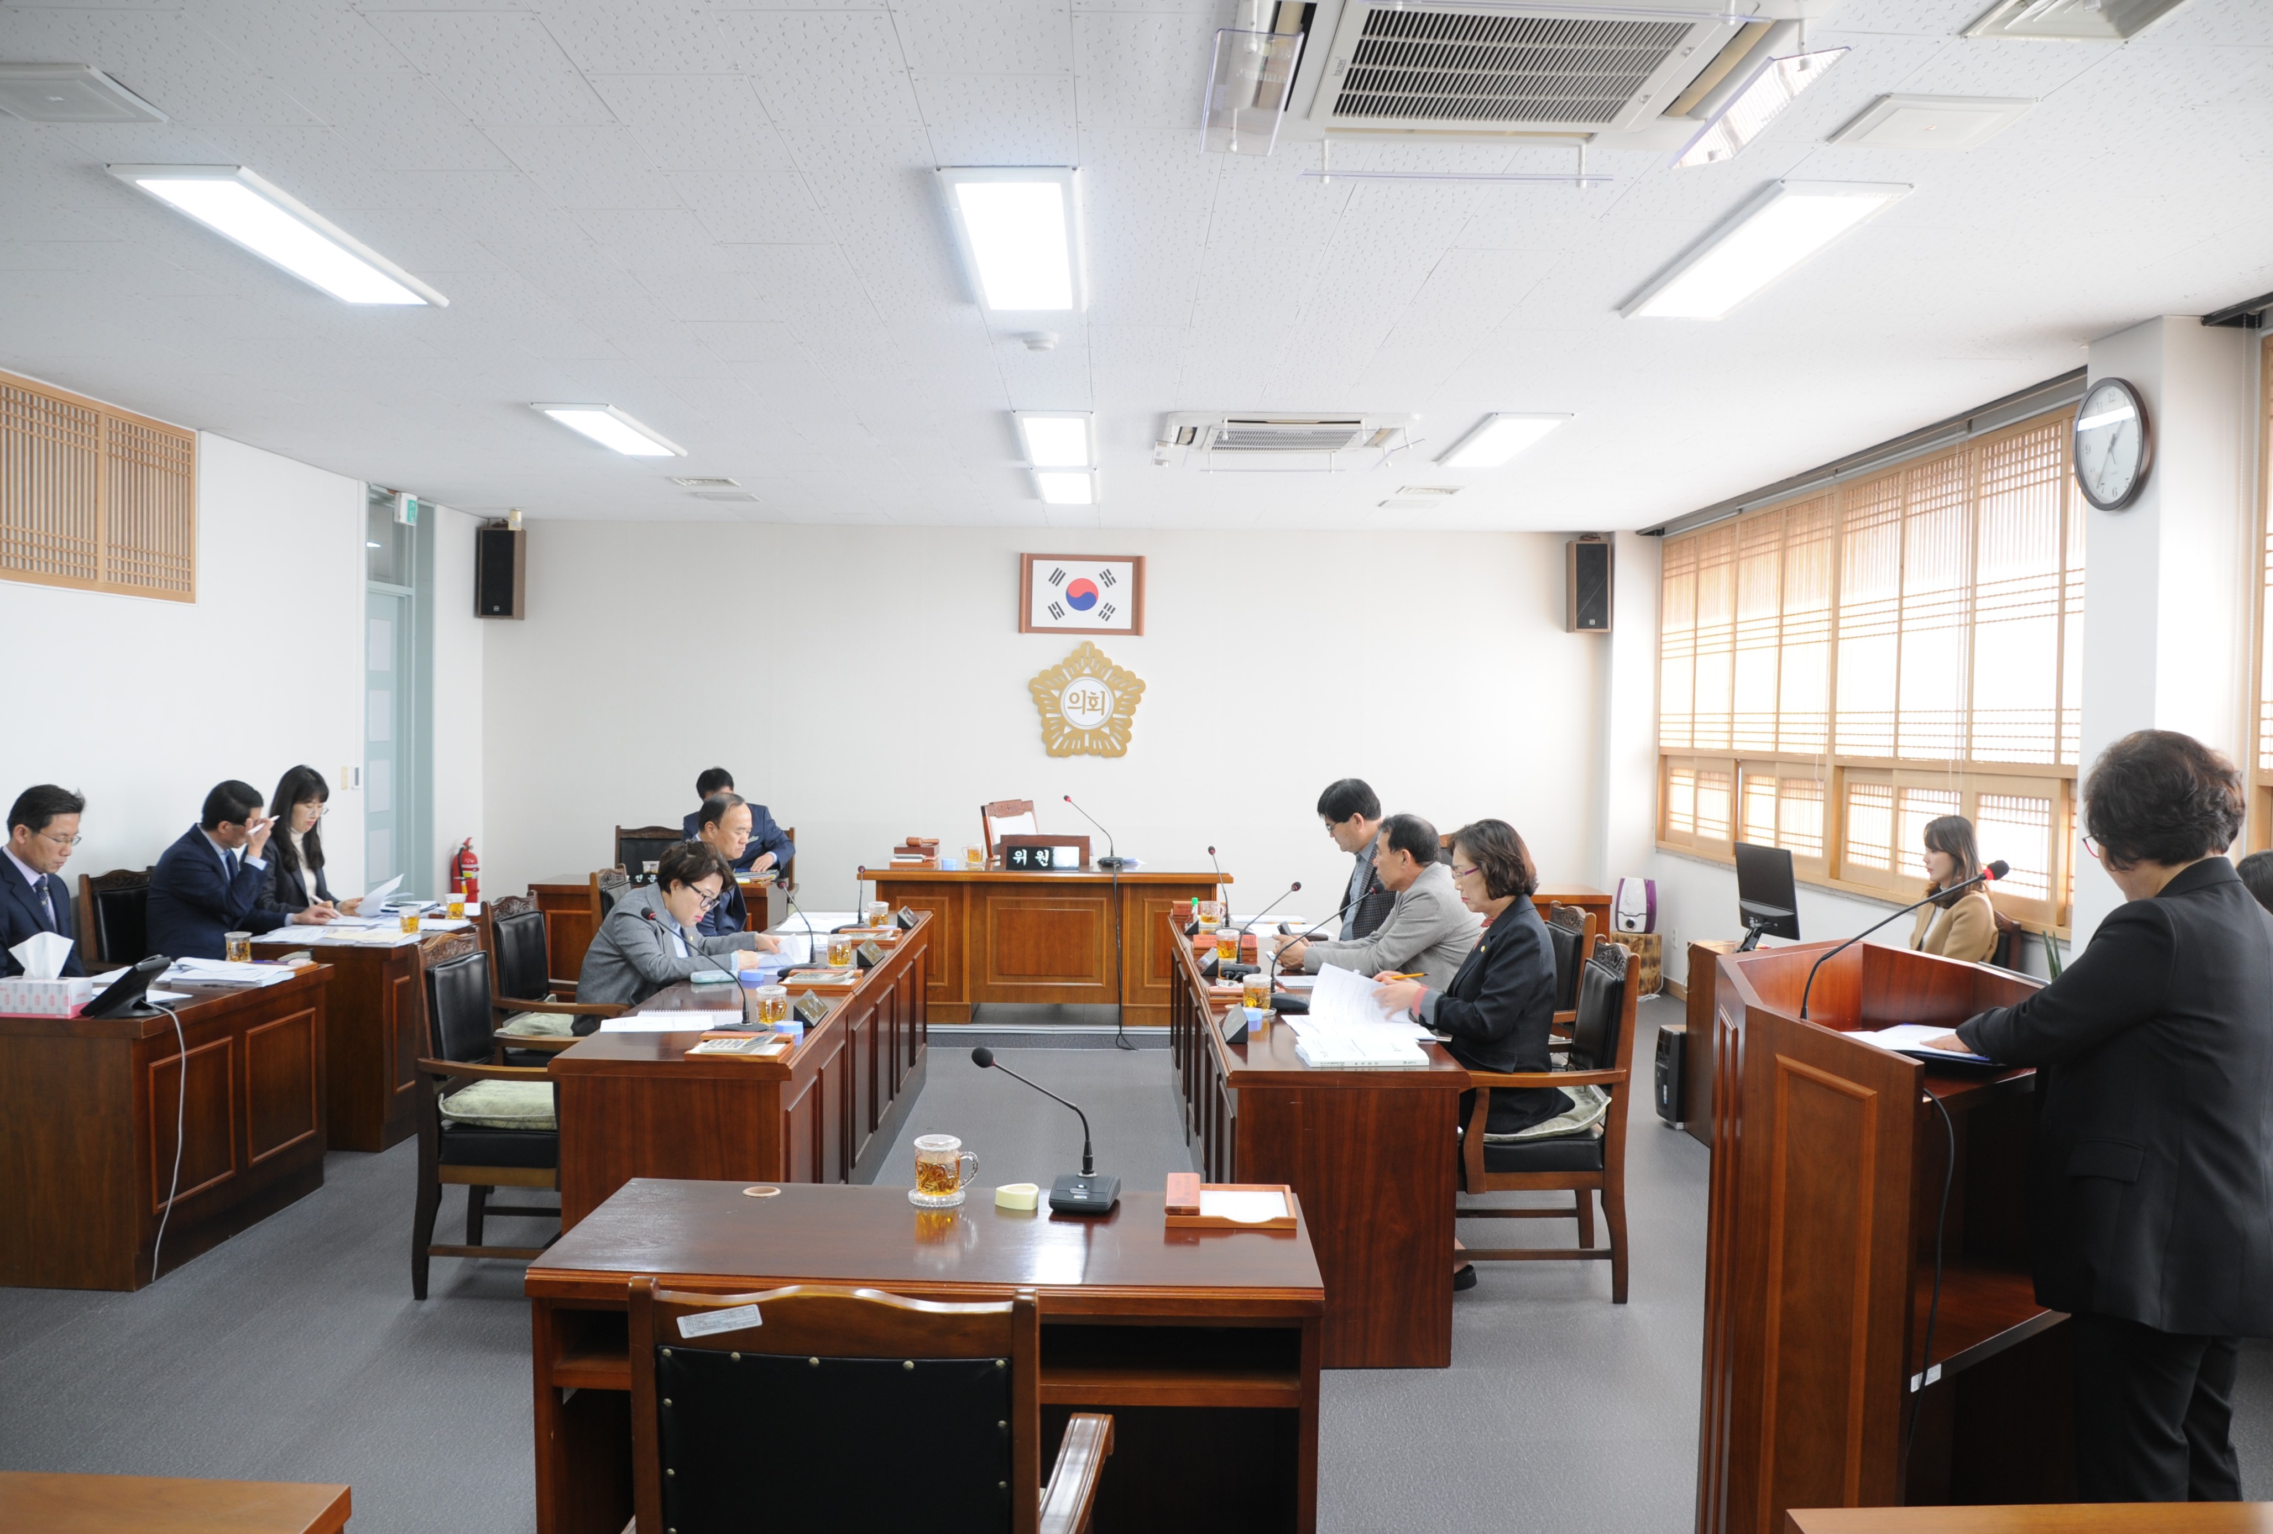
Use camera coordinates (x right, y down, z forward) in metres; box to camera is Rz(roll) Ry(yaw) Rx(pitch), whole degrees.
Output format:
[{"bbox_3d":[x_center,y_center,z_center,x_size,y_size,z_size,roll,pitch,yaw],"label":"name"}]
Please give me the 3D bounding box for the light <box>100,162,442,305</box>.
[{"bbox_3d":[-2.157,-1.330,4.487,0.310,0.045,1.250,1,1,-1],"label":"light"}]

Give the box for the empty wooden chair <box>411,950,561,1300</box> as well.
[{"bbox_3d":[-1.607,0.916,4.671,0.560,0.920,0.570,1,1,-1],"label":"empty wooden chair"}]

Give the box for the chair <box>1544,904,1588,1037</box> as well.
[{"bbox_3d":[1.198,0.949,5.934,0.600,0.955,0.560,1,1,-1],"label":"chair"}]

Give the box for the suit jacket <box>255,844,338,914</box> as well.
[{"bbox_3d":[-3.502,0.579,7.107,0.430,0.540,0.430,1,1,14],"label":"suit jacket"}]

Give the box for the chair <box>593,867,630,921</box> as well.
[{"bbox_3d":[-1.916,0.902,7.191,0.570,0.980,0.570,1,1,-1],"label":"chair"}]

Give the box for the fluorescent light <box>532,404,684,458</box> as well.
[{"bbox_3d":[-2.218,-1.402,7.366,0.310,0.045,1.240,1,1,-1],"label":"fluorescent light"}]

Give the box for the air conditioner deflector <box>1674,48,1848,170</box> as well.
[{"bbox_3d":[1.152,-1.219,3.224,0.135,0.040,0.560,1,1,-1],"label":"air conditioner deflector"}]

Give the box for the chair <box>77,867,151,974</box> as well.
[{"bbox_3d":[-3.628,0.891,6.646,0.570,0.980,0.570,1,1,-1],"label":"chair"}]

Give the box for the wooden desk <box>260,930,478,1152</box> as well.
[{"bbox_3d":[-2.874,0.961,6.515,0.590,0.703,1.140,1,1,-1],"label":"wooden desk"}]

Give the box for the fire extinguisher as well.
[{"bbox_3d":[-3.915,0.665,10.089,0.165,0.500,0.150,0,1,-25],"label":"fire extinguisher"}]

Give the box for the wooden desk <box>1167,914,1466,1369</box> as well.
[{"bbox_3d":[0.472,1.060,5.886,0.590,0.715,3.420,1,1,-1],"label":"wooden desk"}]

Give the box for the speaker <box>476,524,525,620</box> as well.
[{"bbox_3d":[-3.729,-1.141,10.124,0.235,0.525,0.210,1,1,-4],"label":"speaker"}]

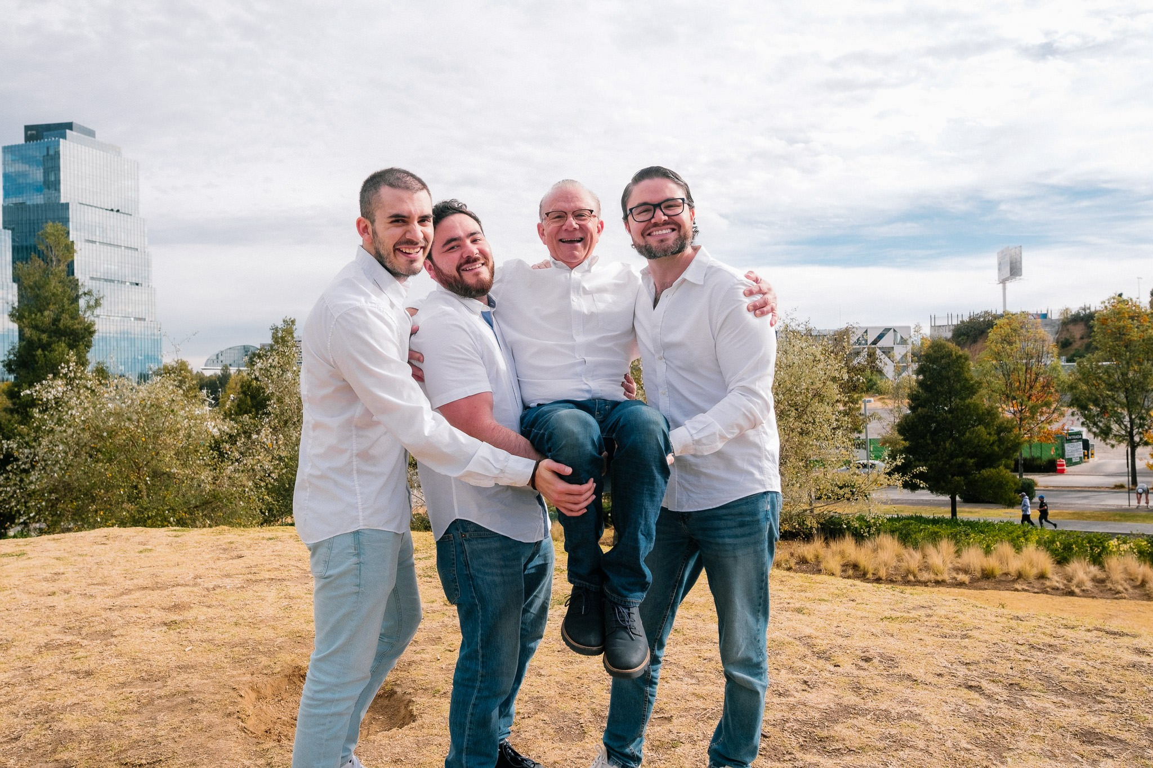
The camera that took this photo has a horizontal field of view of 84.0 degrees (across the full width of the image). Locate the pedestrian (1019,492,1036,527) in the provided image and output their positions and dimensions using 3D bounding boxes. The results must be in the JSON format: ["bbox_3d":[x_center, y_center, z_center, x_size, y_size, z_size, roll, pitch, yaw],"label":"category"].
[{"bbox_3d":[21.973,6.158,31.200,0.600,1.730,0.530,-1,0,12],"label":"pedestrian"}]

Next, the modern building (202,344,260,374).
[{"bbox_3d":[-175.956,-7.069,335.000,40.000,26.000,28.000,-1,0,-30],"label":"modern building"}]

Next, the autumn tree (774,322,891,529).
[{"bbox_3d":[4.984,0.910,13.200,3.000,4.300,2.700,-1,0,0],"label":"autumn tree"}]

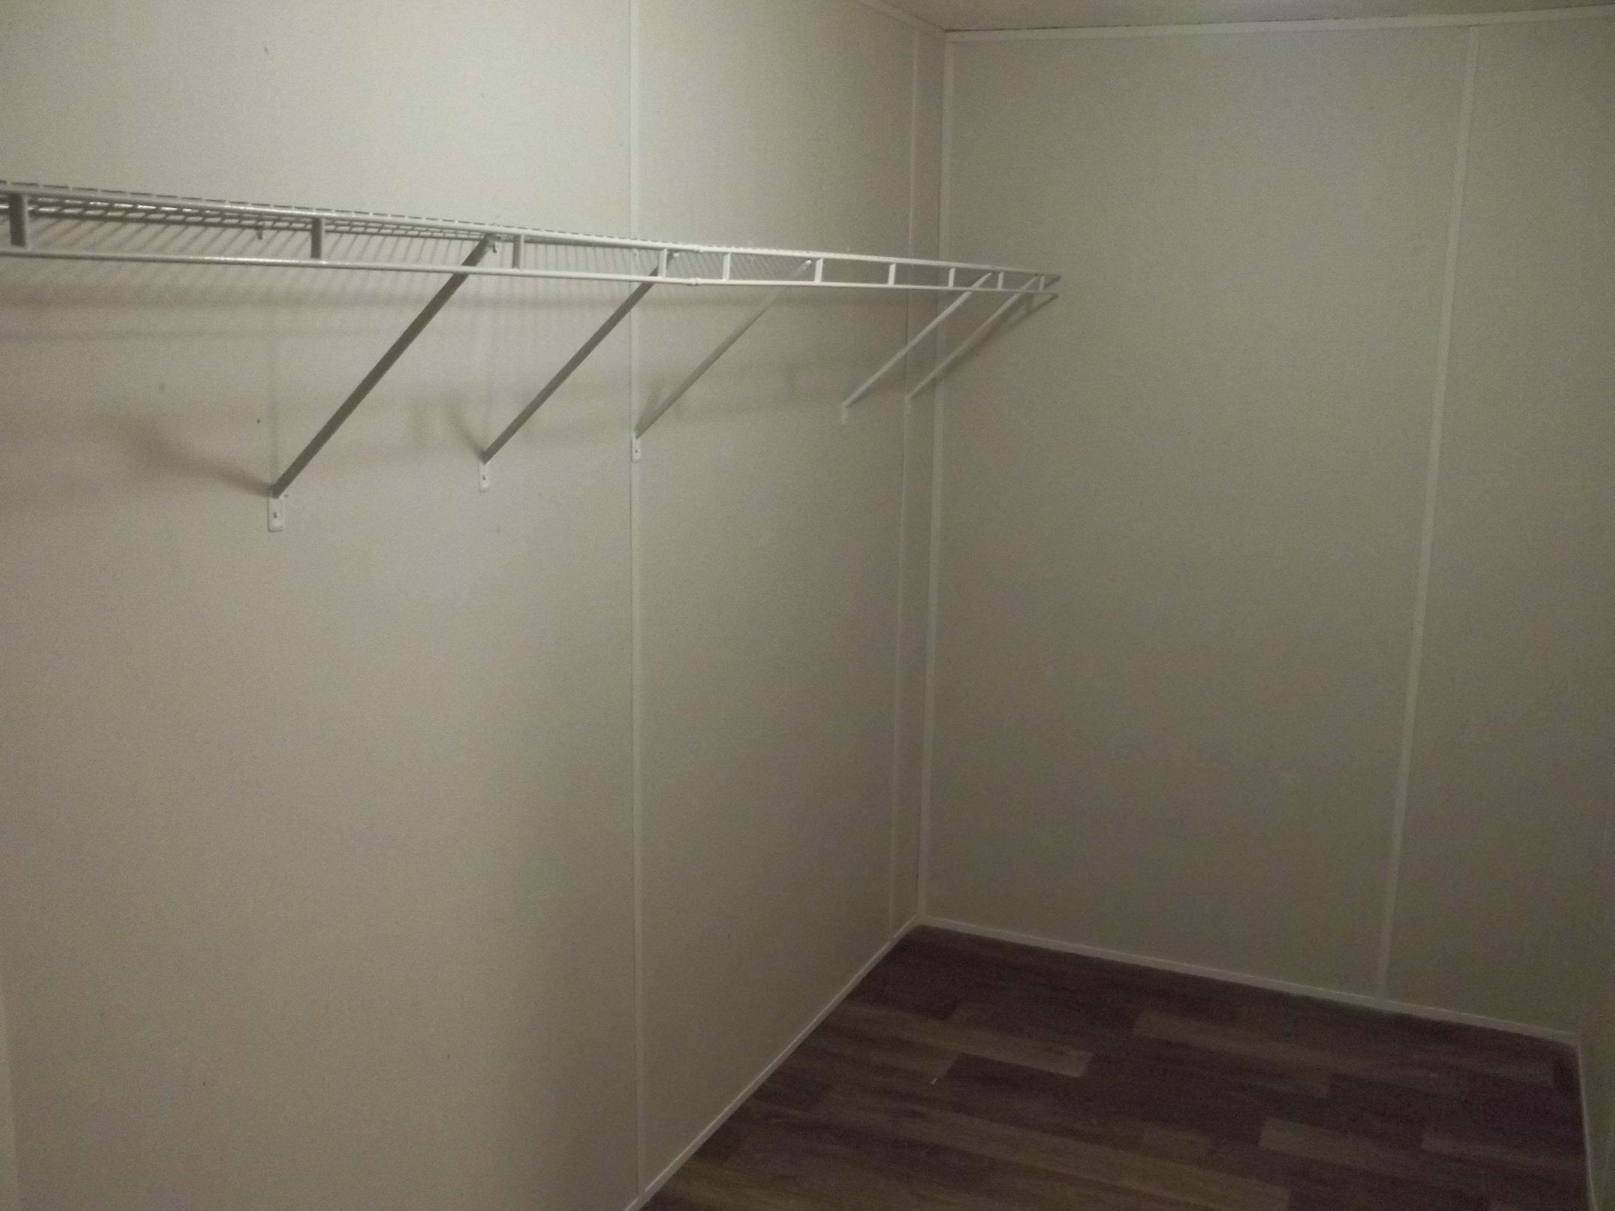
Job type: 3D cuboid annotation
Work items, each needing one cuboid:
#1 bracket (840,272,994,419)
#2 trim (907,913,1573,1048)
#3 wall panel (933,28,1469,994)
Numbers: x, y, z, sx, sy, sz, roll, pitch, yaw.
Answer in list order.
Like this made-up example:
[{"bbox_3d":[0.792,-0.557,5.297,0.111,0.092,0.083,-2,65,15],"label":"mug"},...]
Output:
[{"bbox_3d":[0.224,-0.528,3.173,0.314,0.314,0.018,6,12,24],"label":"bracket"},{"bbox_3d":[0.998,0.894,3.714,1.555,0.032,0.013,6,12,24],"label":"trim"},{"bbox_3d":[0.836,-0.195,3.593,1.111,2.149,0.018,6,12,24],"label":"wall panel"}]

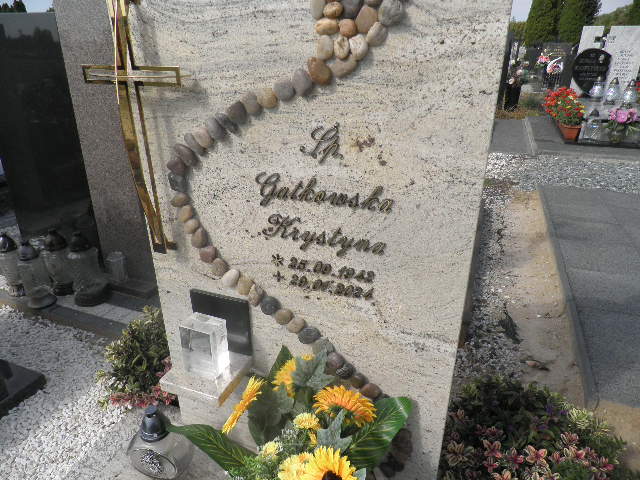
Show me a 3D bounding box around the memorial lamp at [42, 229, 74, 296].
[{"bbox_3d":[-1.056,0.088,1.791,0.104,0.266,0.104,8,25,18],"label":"memorial lamp"}]

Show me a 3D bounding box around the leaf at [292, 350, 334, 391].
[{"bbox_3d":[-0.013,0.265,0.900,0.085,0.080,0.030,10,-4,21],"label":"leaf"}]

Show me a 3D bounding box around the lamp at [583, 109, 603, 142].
[{"bbox_3d":[2.568,-1.067,4.144,0.142,0.293,0.142,8,25,18],"label":"lamp"}]

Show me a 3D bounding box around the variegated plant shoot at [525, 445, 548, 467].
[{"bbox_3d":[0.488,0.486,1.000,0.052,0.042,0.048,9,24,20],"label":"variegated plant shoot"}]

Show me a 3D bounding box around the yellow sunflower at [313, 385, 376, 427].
[{"bbox_3d":[0.047,0.317,0.850,0.117,0.112,0.050,8,62,17],"label":"yellow sunflower"}]

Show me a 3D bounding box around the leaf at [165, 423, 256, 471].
[{"bbox_3d":[-0.254,0.480,1.027,0.215,0.040,0.075,14,59,21],"label":"leaf"}]

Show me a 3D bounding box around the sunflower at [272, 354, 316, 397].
[{"bbox_3d":[-0.056,0.286,0.936,0.088,0.088,0.040,17,6,33],"label":"sunflower"}]

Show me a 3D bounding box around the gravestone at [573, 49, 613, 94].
[{"bbox_3d":[3.186,-1.974,5.197,0.400,0.490,0.070,8,25,18],"label":"gravestone"}]

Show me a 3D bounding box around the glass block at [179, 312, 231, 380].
[{"bbox_3d":[-0.254,0.233,0.985,0.077,0.118,0.059,8,25,18],"label":"glass block"}]

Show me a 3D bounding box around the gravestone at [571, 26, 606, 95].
[{"bbox_3d":[3.240,-2.158,5.393,0.225,0.830,0.100,10,26,21],"label":"gravestone"}]

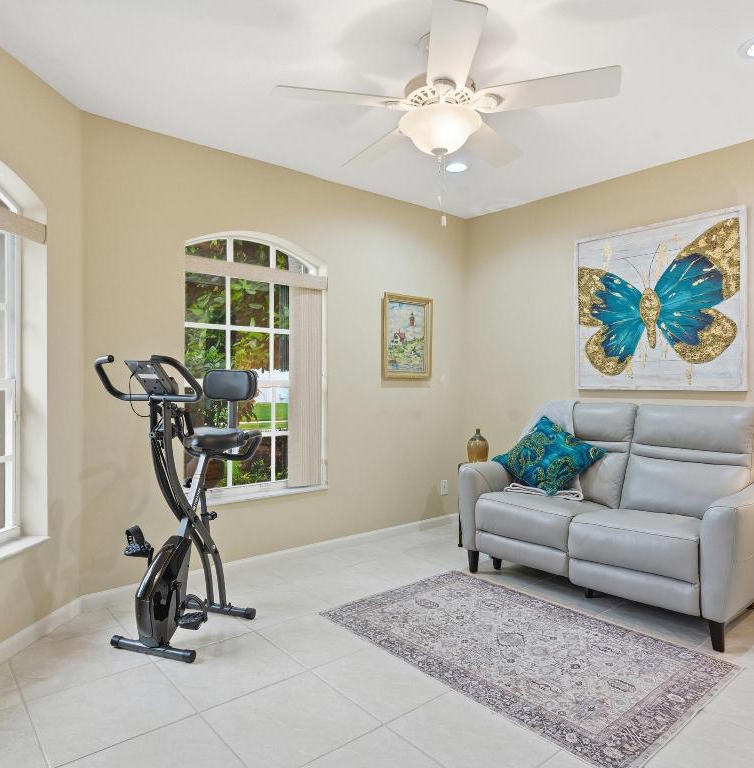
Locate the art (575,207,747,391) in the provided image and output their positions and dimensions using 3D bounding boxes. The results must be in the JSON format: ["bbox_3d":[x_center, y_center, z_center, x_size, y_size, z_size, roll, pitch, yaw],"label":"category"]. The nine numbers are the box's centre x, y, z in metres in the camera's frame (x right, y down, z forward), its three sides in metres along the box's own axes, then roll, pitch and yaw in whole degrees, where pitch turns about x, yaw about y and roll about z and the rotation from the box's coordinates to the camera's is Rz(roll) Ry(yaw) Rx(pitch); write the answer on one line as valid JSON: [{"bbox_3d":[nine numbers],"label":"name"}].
[{"bbox_3d":[1.701,-0.470,3.339,0.037,1.004,0.993,0,0,-41],"label":"art"}]

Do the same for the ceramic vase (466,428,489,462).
[{"bbox_3d":[0.717,0.438,3.848,0.158,0.235,0.158,0,0,0],"label":"ceramic vase"}]

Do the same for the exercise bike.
[{"bbox_3d":[-0.863,0.511,2.561,0.488,1.248,0.794,0,0,20],"label":"exercise bike"}]

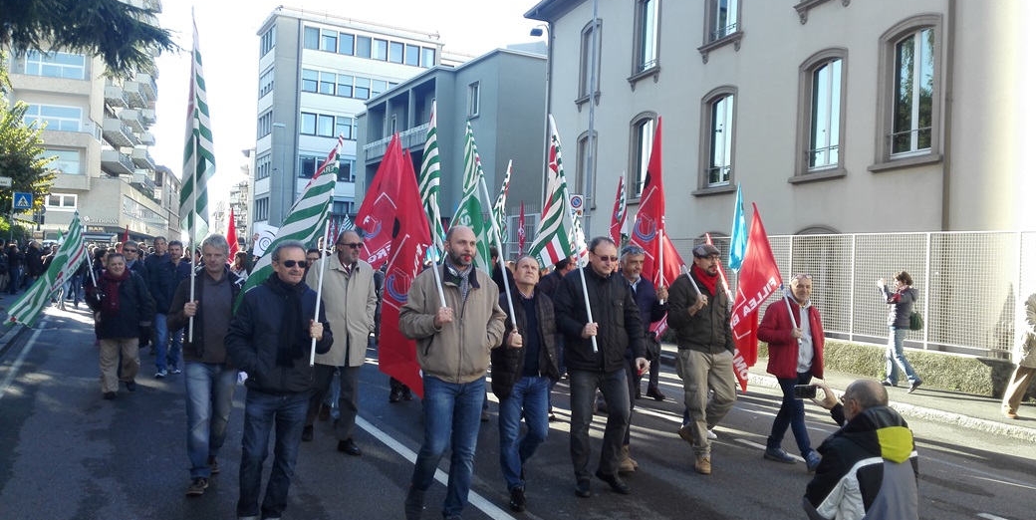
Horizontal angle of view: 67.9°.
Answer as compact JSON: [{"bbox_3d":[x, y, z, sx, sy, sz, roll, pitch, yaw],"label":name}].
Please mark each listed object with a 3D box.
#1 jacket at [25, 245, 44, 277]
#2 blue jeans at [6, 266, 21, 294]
[{"bbox_3d":[-12.581,0.013,20.000,0.360,0.820,0.520,2,0,37],"label":"jacket"},{"bbox_3d":[-16.406,0.664,25.000,0.360,0.910,0.380,2,0,-29],"label":"blue jeans"}]

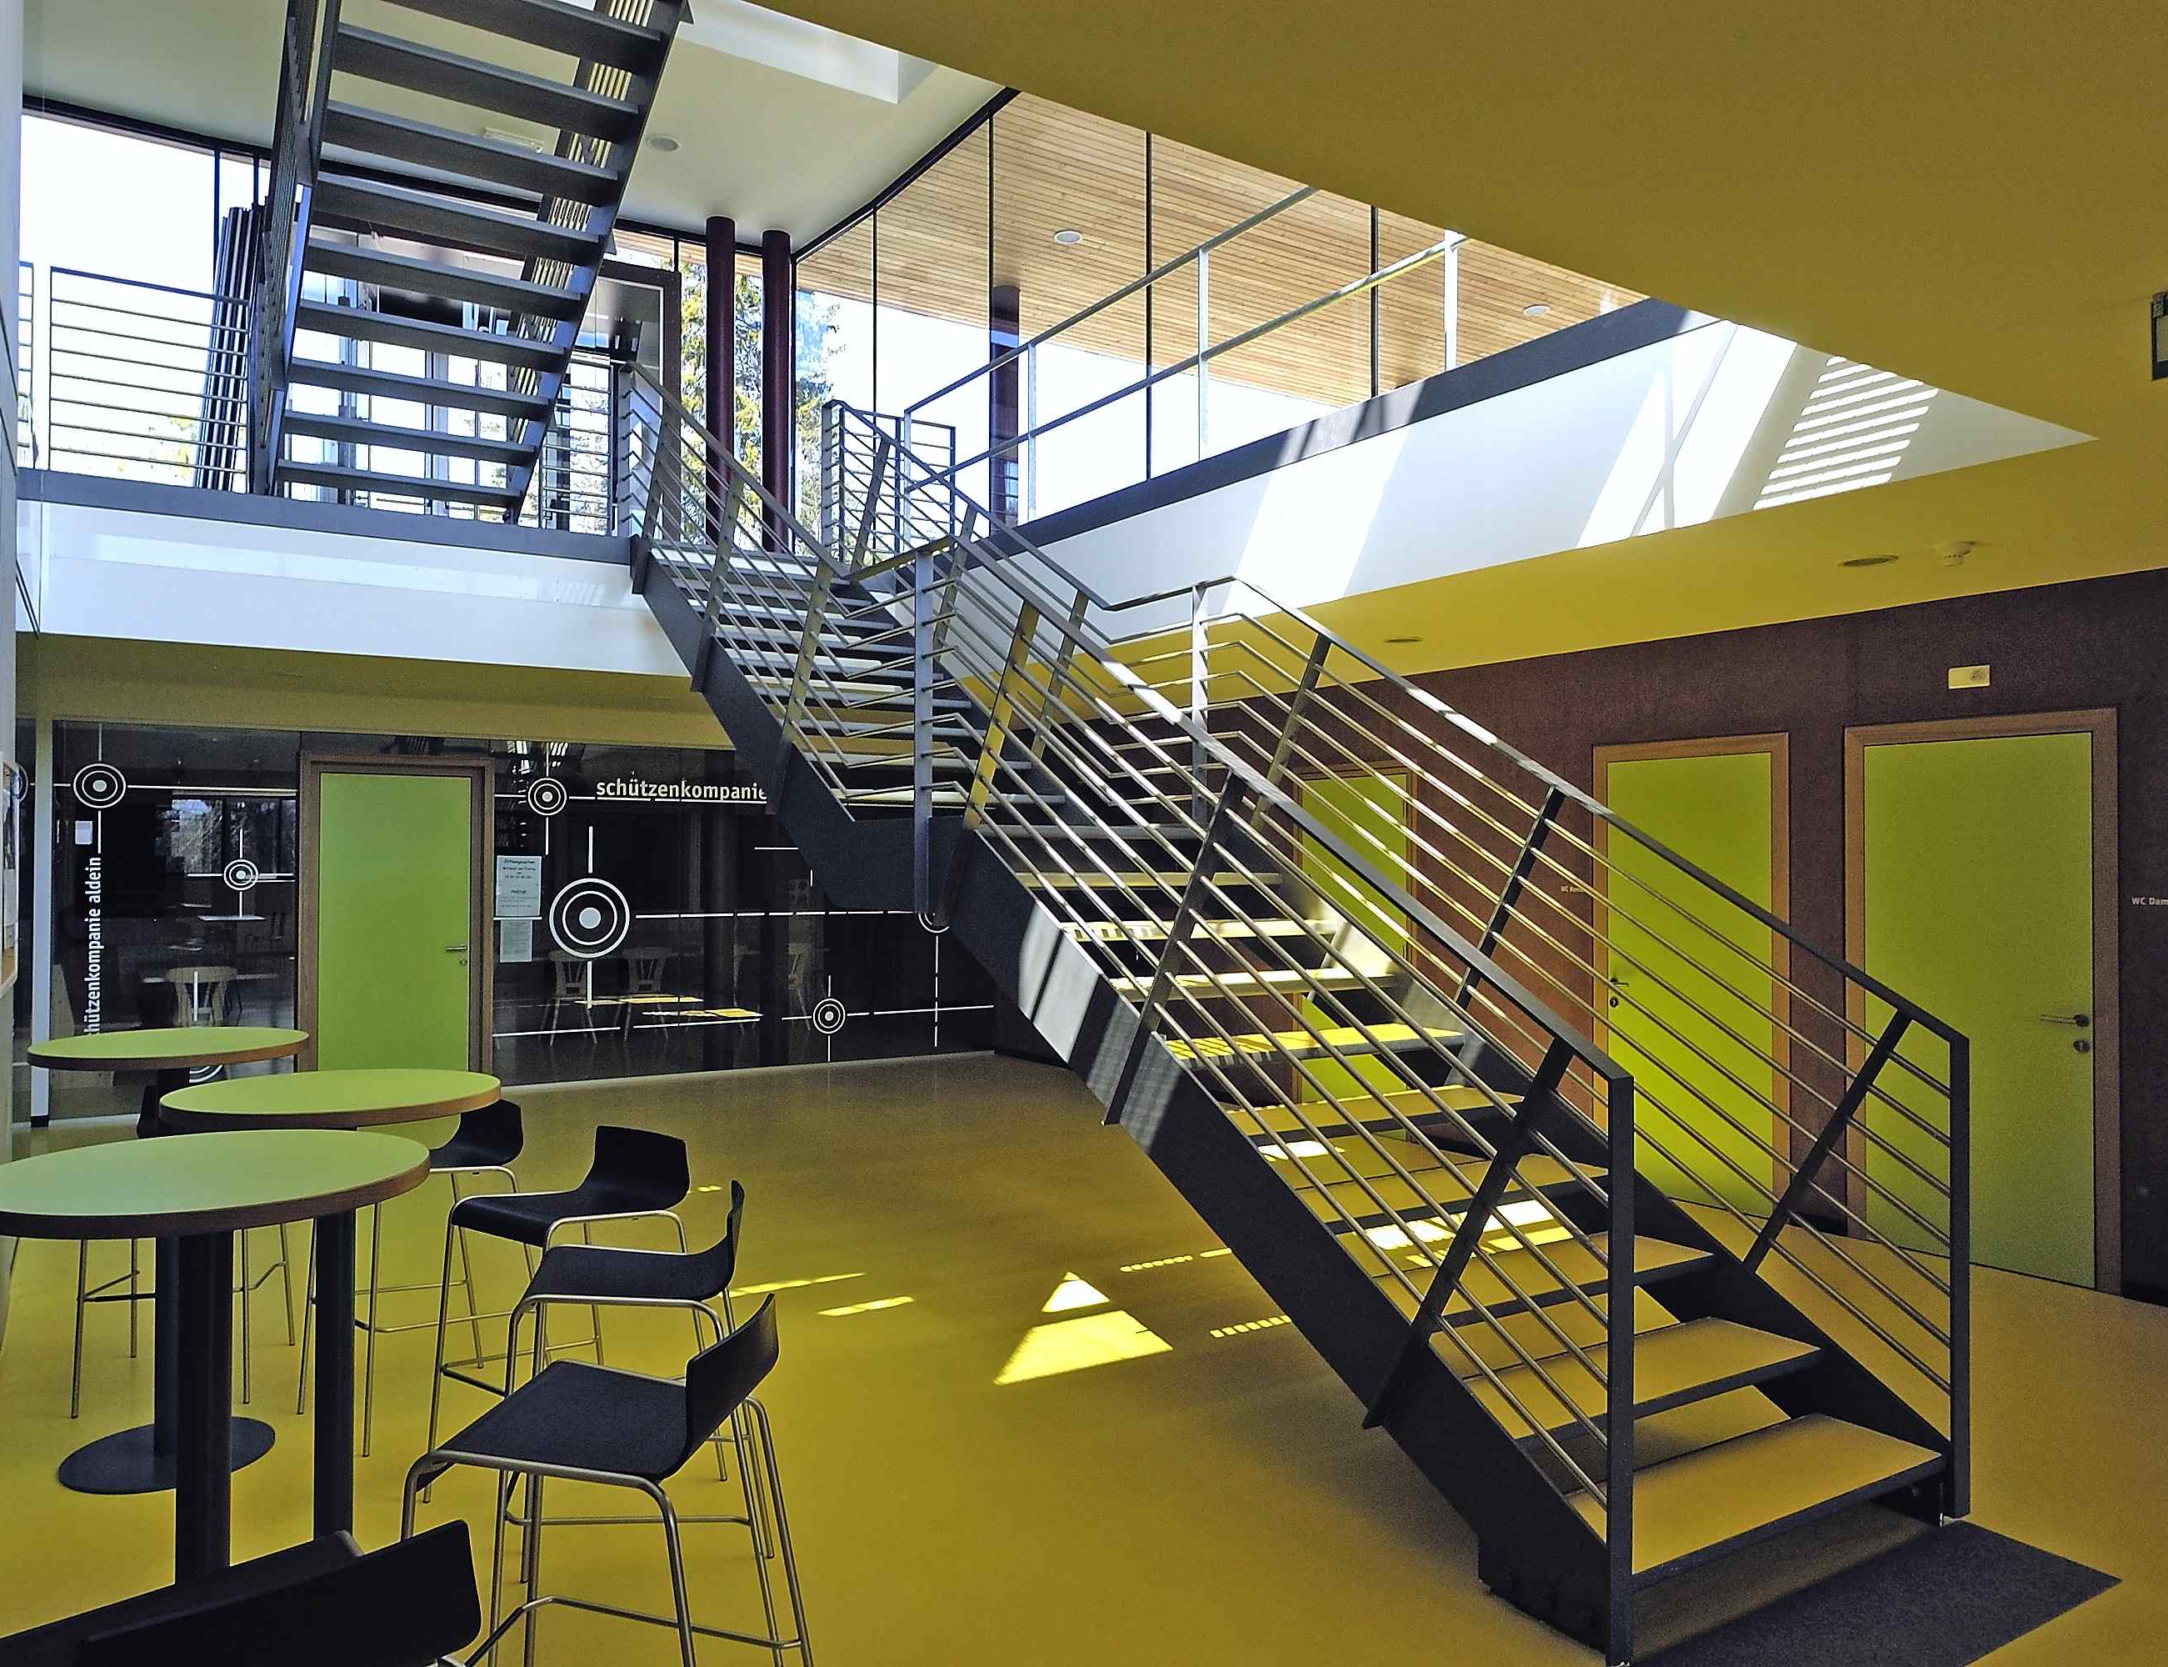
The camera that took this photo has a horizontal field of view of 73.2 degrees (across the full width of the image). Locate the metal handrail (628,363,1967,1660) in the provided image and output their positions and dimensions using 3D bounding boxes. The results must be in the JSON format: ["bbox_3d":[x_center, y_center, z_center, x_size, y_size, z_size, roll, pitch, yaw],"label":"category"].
[{"bbox_3d":[-0.240,-0.528,6.199,1.350,4.517,6.949,0,-1,-33],"label":"metal handrail"}]

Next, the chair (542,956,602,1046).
[{"bbox_3d":[-4.429,1.395,12.600,0.450,0.810,0.480,0,-1,-31],"label":"chair"}]

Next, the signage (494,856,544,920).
[{"bbox_3d":[-3.942,0.372,10.203,0.292,0.415,0.010,0,-1,-31],"label":"signage"}]

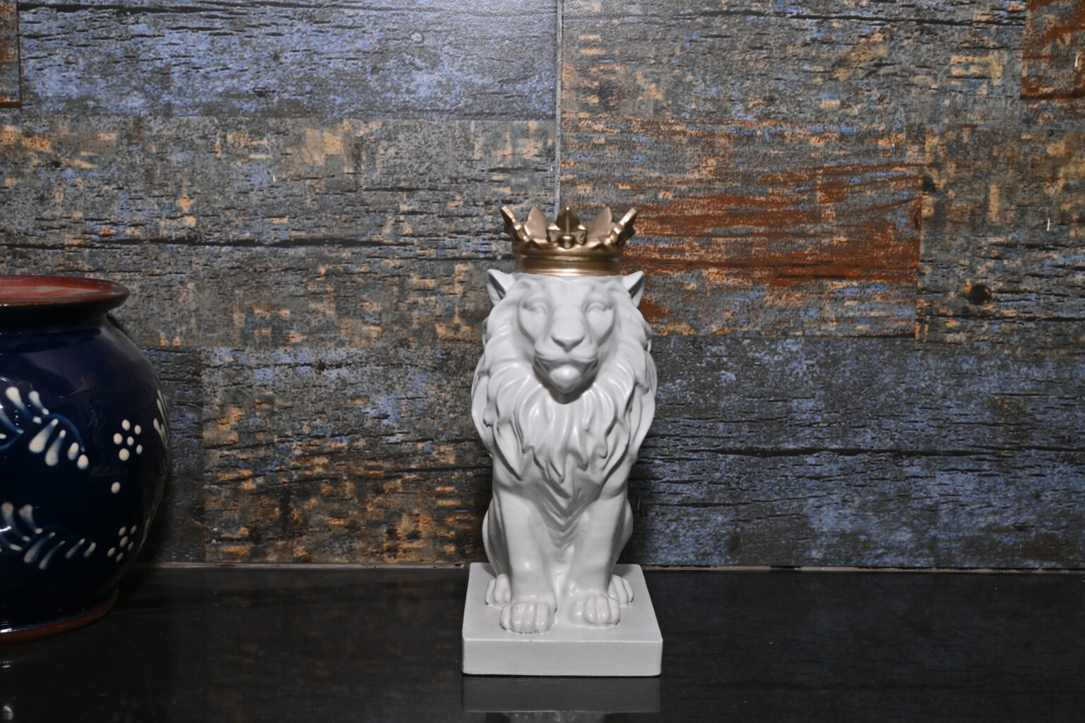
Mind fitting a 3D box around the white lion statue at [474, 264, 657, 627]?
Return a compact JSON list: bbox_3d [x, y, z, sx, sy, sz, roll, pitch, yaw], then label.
[{"bbox_3d":[0.011,0.038,0.655,0.093,0.171,0.098,1,9,-1],"label":"white lion statue"}]

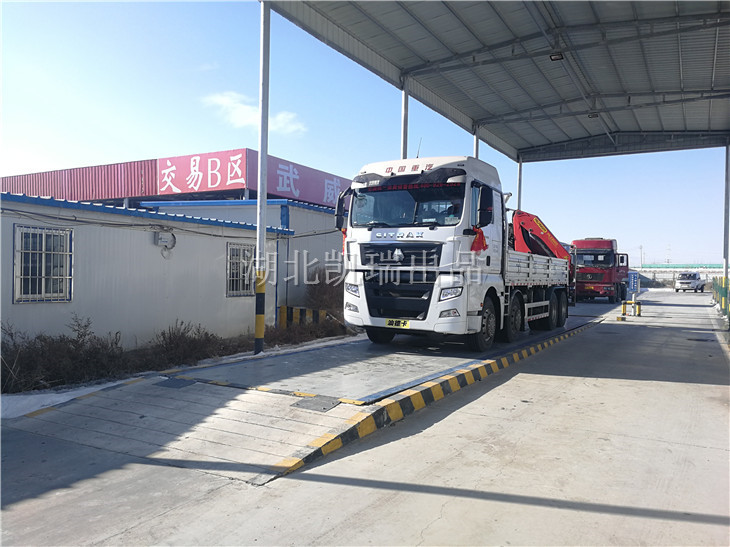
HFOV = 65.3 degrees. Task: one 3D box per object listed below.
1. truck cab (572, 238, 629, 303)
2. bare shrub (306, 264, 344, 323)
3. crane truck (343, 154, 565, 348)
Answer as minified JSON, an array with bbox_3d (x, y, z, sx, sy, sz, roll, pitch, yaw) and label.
[{"bbox_3d":[13.188,-0.100,31.986,2.550,3.400,6.800,1,0,30],"label":"truck cab"},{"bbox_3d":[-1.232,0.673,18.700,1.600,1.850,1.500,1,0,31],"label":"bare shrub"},{"bbox_3d":[3.067,-0.320,14.389,2.650,3.700,9.800,1,0,31],"label":"crane truck"}]

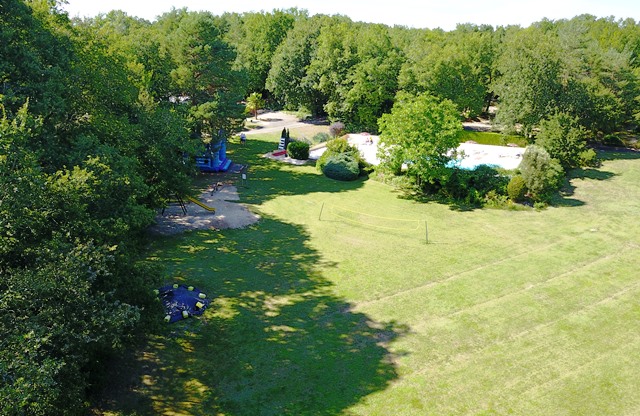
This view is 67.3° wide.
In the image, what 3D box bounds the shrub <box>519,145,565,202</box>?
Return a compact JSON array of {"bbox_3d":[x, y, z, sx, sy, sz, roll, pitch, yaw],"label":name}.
[{"bbox_3d":[20.991,-3.368,45.658,3.840,5.290,3.720,0,20,0],"label":"shrub"}]

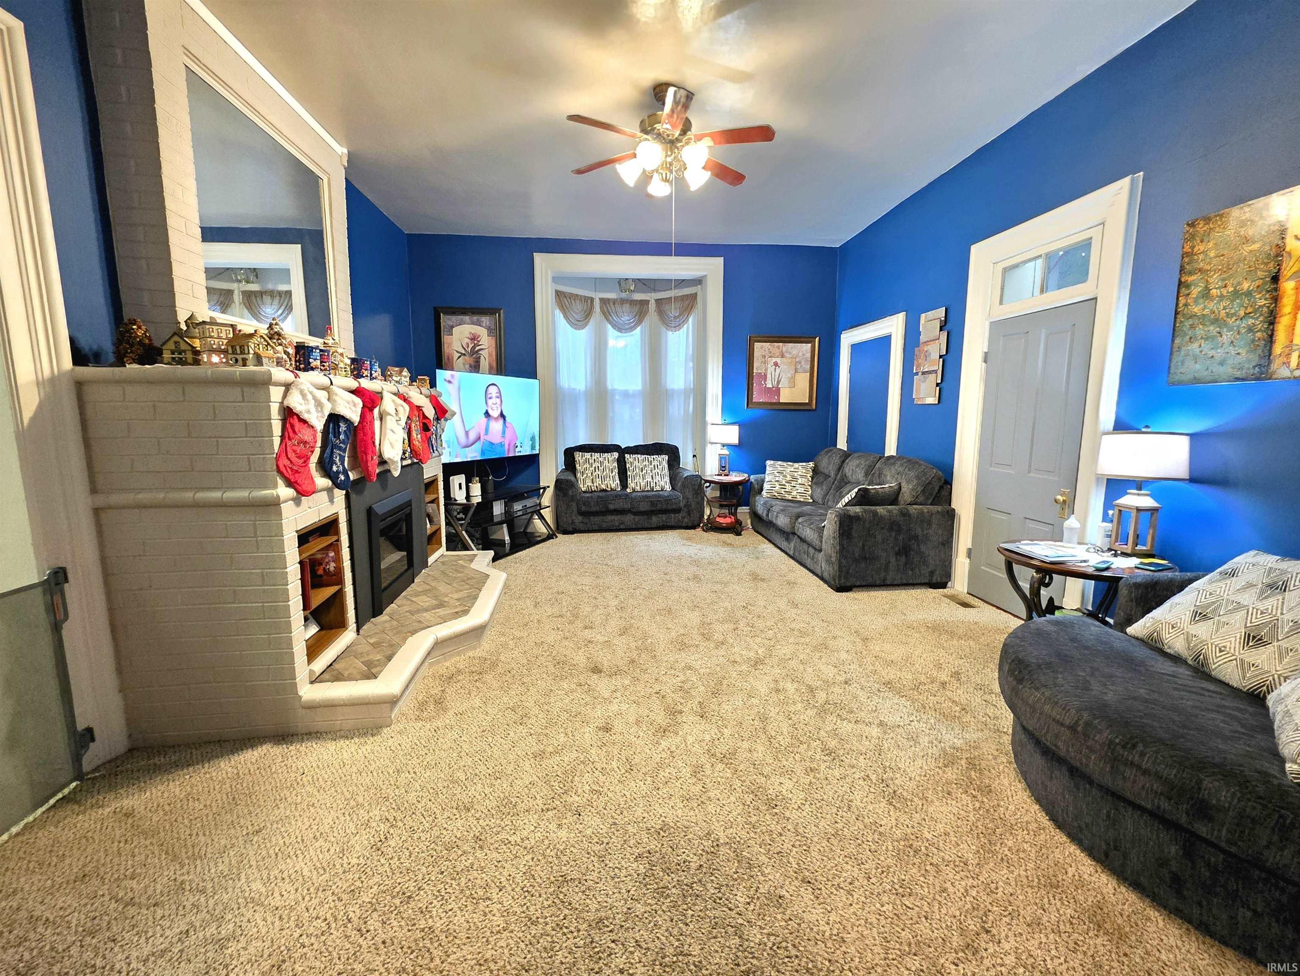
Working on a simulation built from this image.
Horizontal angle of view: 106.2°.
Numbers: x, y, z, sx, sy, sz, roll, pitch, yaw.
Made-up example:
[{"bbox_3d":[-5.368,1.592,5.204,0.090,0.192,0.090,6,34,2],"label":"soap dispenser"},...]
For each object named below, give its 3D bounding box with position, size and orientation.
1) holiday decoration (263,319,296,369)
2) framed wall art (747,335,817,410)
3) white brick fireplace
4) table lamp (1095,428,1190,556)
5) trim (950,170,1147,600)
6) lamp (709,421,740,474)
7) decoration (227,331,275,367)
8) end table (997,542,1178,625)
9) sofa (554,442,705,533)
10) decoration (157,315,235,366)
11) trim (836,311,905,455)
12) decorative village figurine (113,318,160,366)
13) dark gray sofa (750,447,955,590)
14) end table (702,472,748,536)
[{"bbox_3d":[-1.629,-0.618,2.143,0.114,0.240,0.114,-1,9,-6],"label":"holiday decoration"},{"bbox_3d":[1.571,-1.350,5.763,0.830,0.840,0.040,-1,9,-6],"label":"framed wall art"},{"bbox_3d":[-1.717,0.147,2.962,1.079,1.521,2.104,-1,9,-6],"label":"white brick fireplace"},{"bbox_3d":[2.384,0.015,2.384,0.345,0.635,0.345,-1,9,-6],"label":"table lamp"},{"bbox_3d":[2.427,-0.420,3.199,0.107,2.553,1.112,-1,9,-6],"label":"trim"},{"bbox_3d":[0.839,-0.443,5.541,0.350,0.640,0.350,-1,9,-6],"label":"lamp"},{"bbox_3d":[-1.639,-0.563,2.020,0.118,0.167,0.141,1,9,9],"label":"decoration"},{"bbox_3d":[2.120,0.671,2.437,0.690,0.680,0.680,-1,9,-6],"label":"end table"},{"bbox_3d":[-0.255,-0.031,6.162,1.735,0.960,0.970,-1,9,-7],"label":"sofa"},{"bbox_3d":[-1.850,-0.584,1.987,0.220,0.210,0.150,-8,12,-42],"label":"decoration"},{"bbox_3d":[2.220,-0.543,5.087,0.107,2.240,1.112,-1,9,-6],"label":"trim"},{"bbox_3d":[-1.998,-0.559,1.907,0.123,0.195,0.123,-1,9,-6],"label":"decorative village figurine"},{"bbox_3d":[1.758,0.152,4.731,0.951,0.972,2.157,-1,9,-6],"label":"dark gray sofa"},{"bbox_3d":[0.868,0.203,5.642,0.530,0.645,0.550,-1,9,-6],"label":"end table"}]

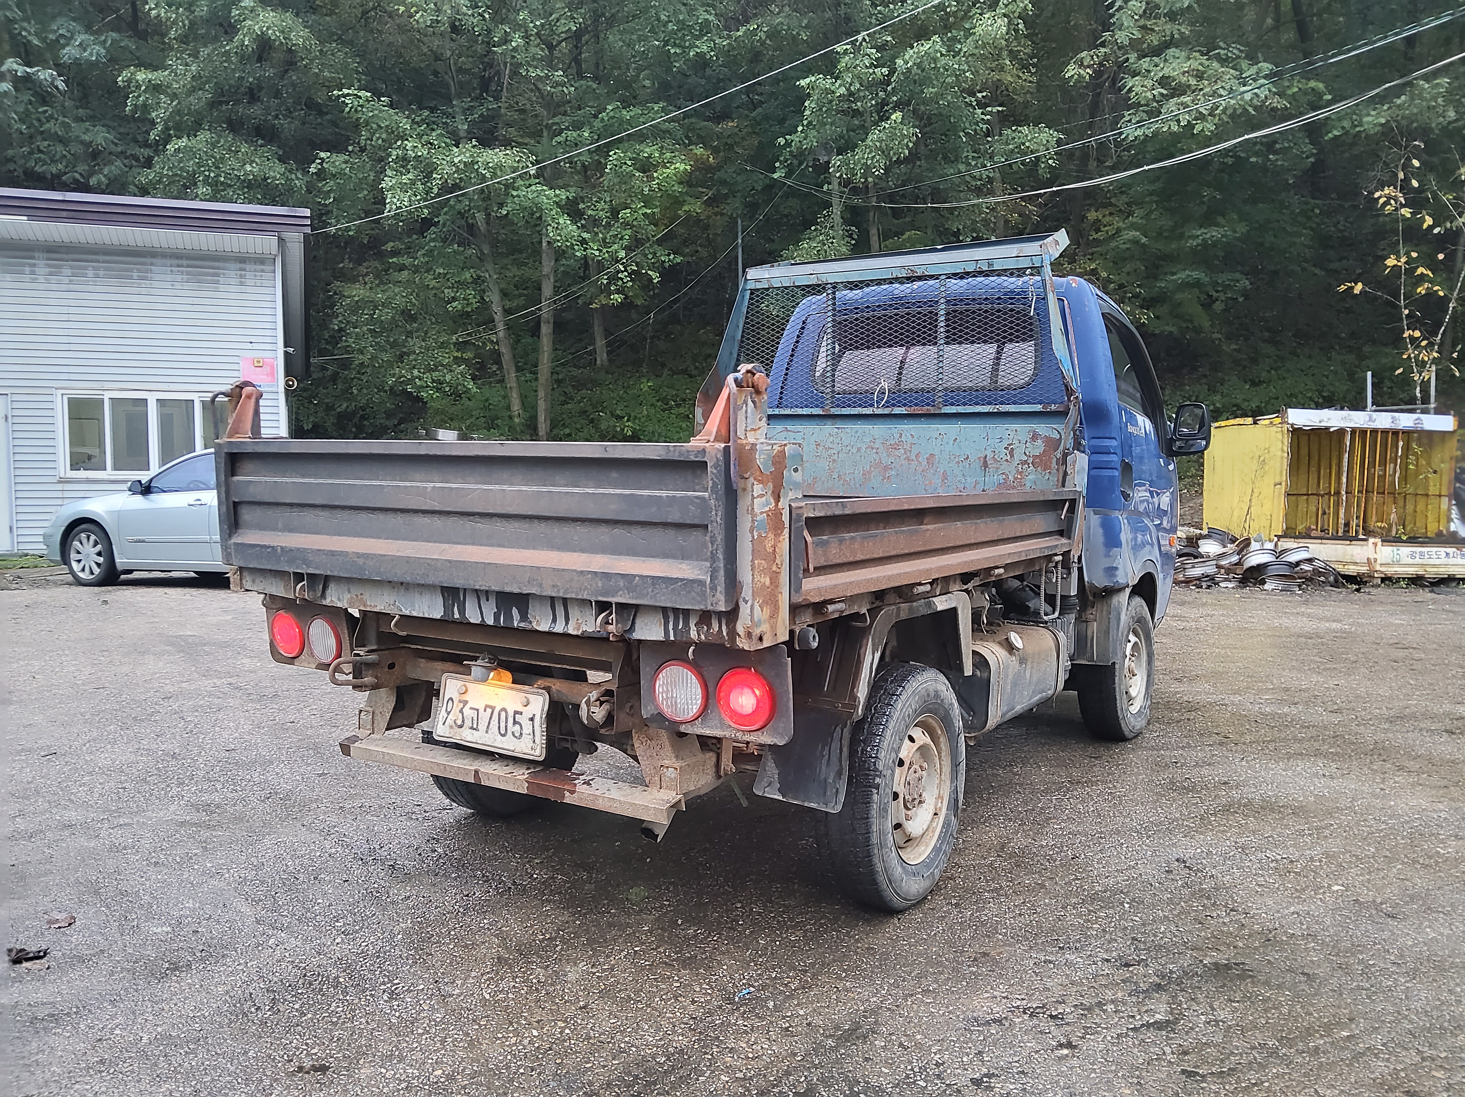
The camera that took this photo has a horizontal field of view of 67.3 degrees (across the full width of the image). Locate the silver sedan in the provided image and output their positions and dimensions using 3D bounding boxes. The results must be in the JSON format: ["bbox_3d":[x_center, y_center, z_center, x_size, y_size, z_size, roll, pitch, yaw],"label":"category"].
[{"bbox_3d":[-4.857,-0.353,11.520,4.880,1.480,1.800,1,4,16],"label":"silver sedan"}]

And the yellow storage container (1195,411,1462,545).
[{"bbox_3d":[7.990,-0.744,14.860,2.400,2.000,1.750,0,4,-10],"label":"yellow storage container"}]

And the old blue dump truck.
[{"bbox_3d":[0.526,-0.181,4.511,1.900,2.150,4.620,3,5,32],"label":"old blue dump truck"}]

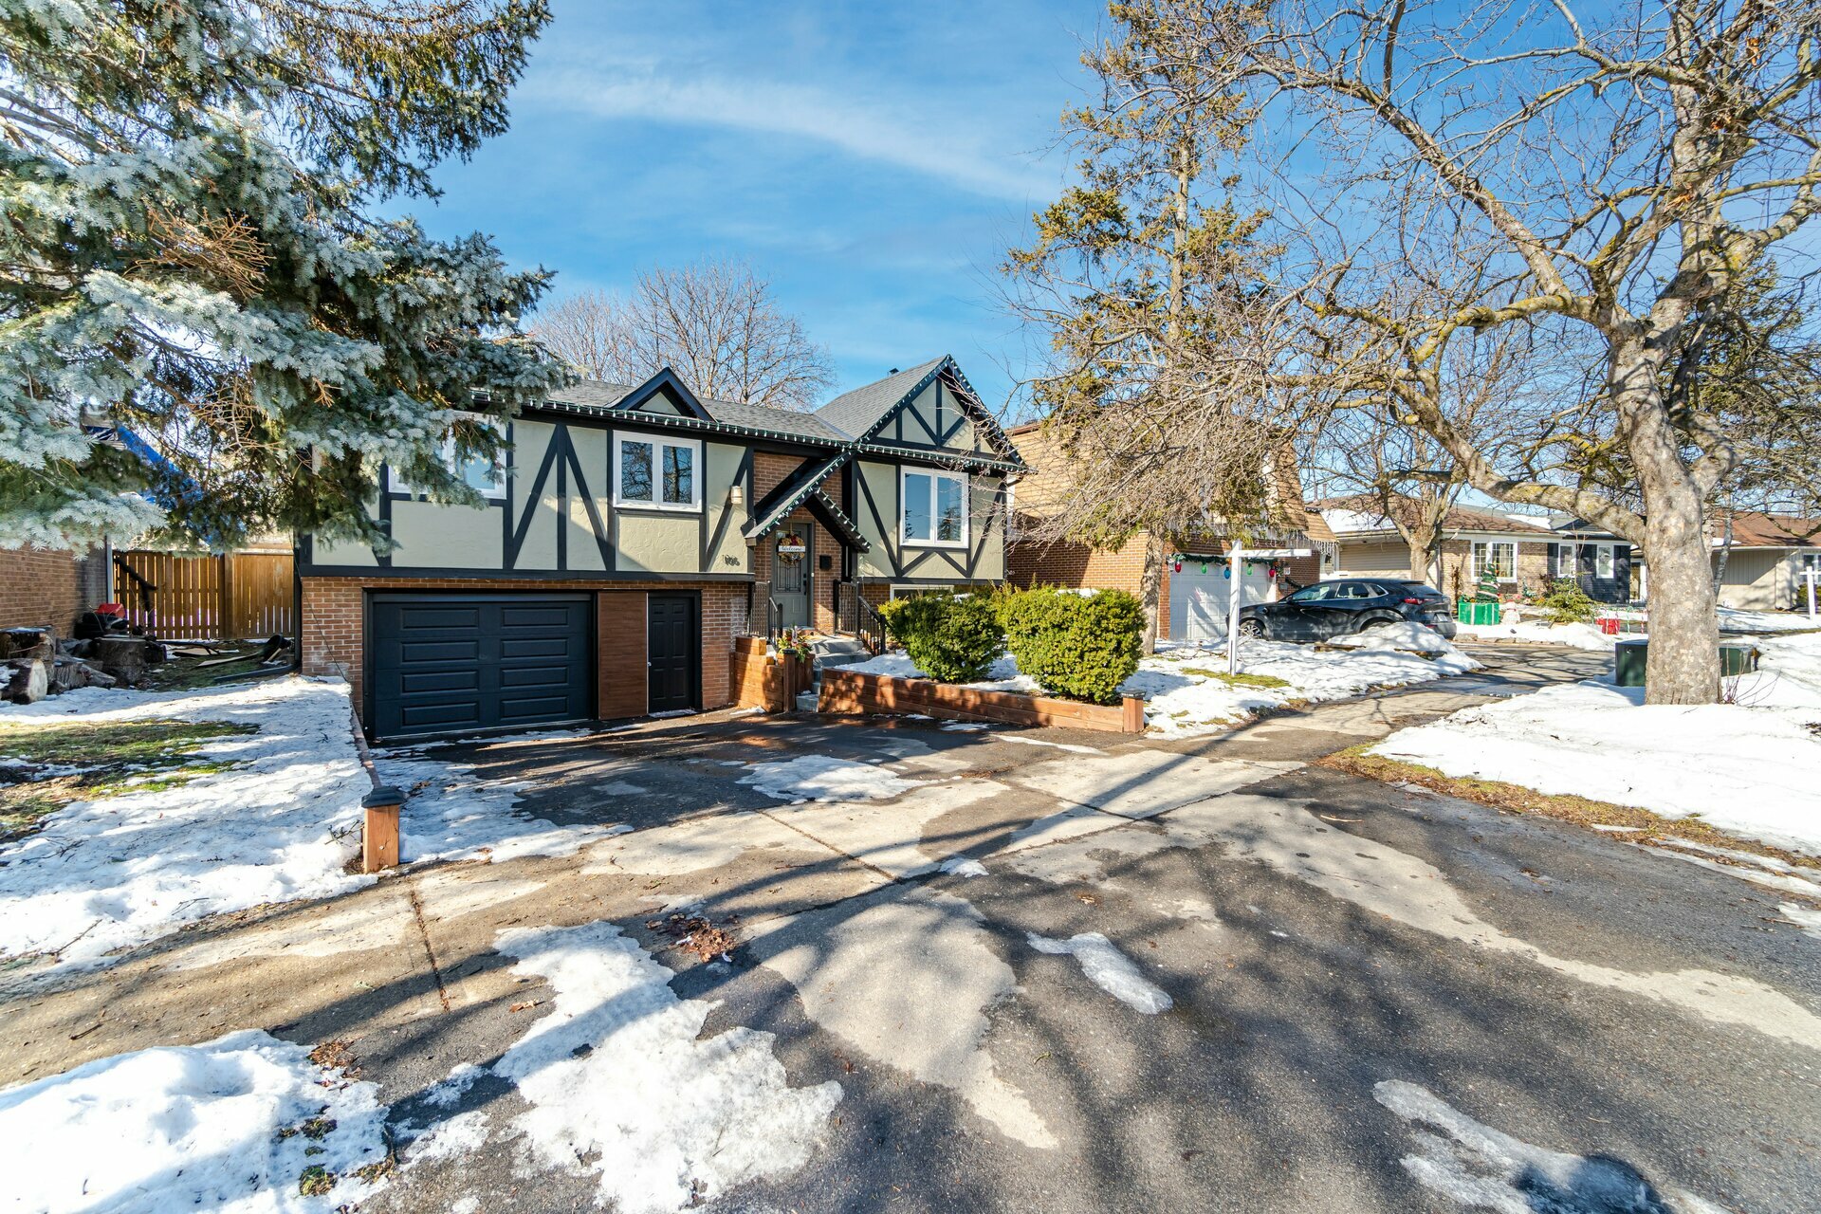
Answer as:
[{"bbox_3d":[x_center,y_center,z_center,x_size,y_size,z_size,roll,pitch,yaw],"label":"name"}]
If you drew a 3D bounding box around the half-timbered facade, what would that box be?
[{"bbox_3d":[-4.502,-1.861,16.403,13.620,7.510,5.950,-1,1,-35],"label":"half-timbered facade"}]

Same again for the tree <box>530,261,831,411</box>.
[{"bbox_3d":[-8.358,-5.935,27.907,11.000,13.860,11.000,0,1,0],"label":"tree"}]

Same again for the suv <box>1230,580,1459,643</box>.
[{"bbox_3d":[9.409,0.143,16.963,1.830,1.560,4.420,-1,1,-35],"label":"suv"}]

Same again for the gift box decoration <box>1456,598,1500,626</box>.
[{"bbox_3d":[16.855,0.148,22.500,0.720,0.740,0.720,0,1,-22],"label":"gift box decoration"}]

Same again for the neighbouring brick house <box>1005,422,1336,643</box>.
[{"bbox_3d":[7.482,-2.555,24.901,9.200,6.600,9.200,-1,1,-35],"label":"neighbouring brick house"}]

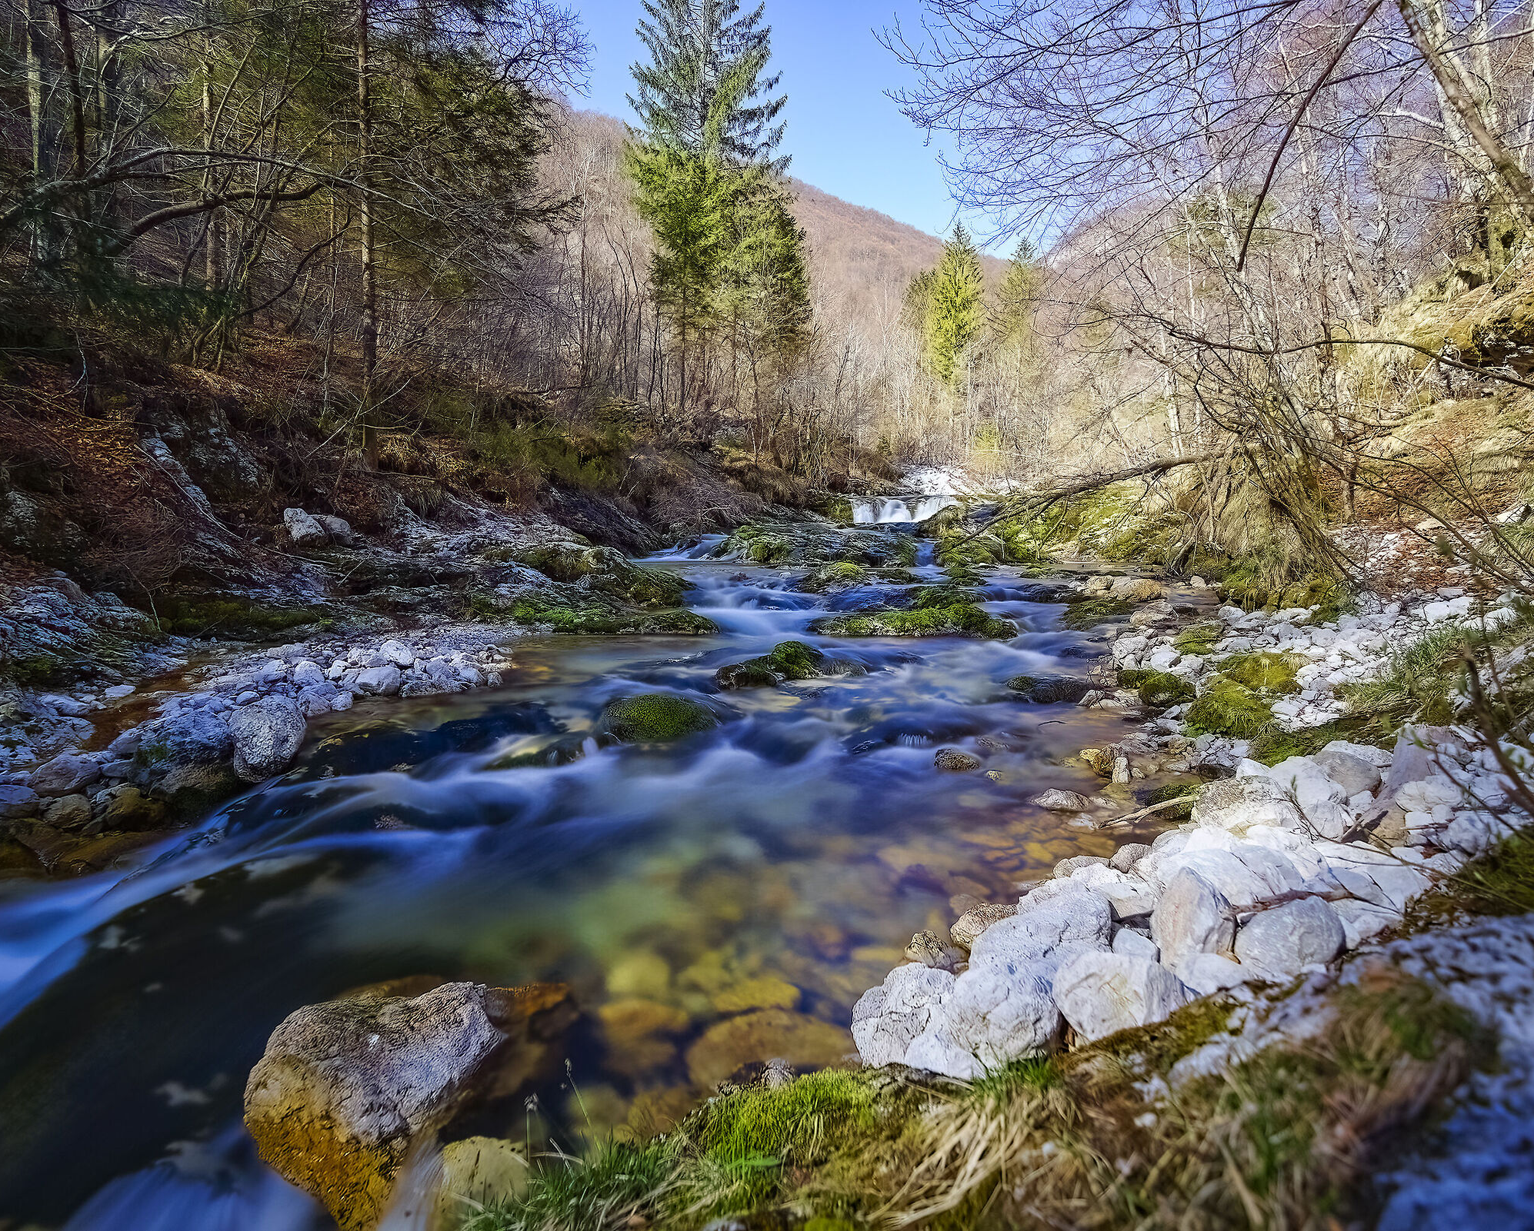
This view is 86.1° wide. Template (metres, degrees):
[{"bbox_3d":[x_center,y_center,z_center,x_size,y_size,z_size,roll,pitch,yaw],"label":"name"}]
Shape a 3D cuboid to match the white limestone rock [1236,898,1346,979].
[{"bbox_3d":[1.279,0.790,2.020,0.232,0.156,0.186,3,6,33],"label":"white limestone rock"}]

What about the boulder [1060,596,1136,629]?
[{"bbox_3d":[3.470,-0.032,8.600,0.740,0.334,0.555,2,5,22],"label":"boulder"}]

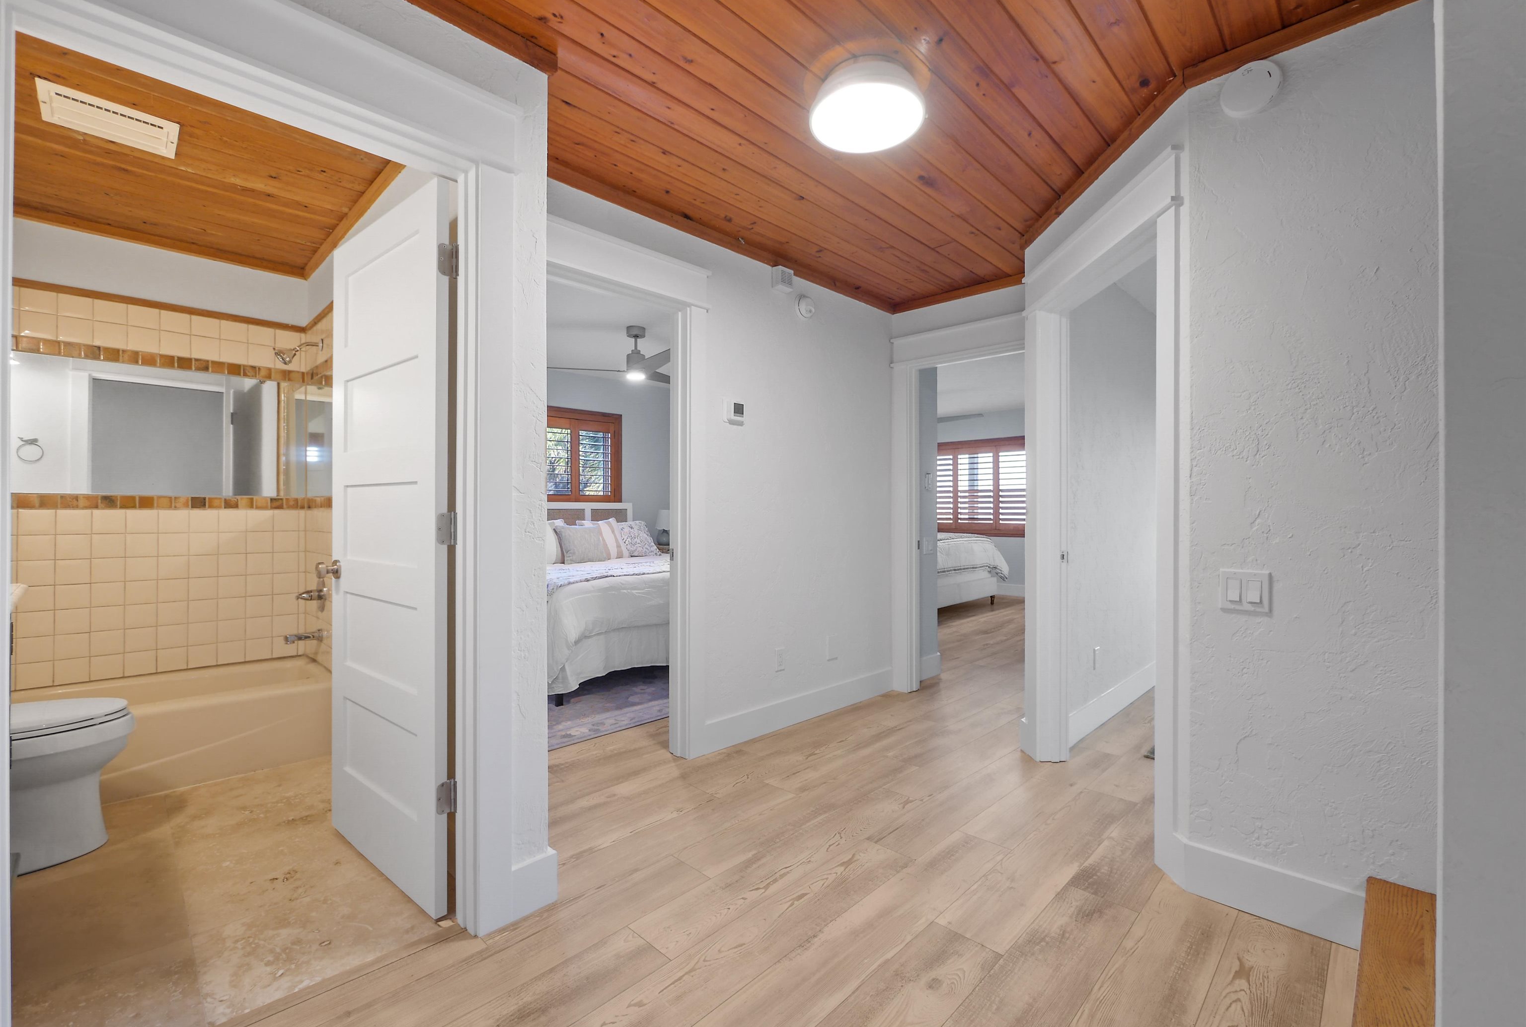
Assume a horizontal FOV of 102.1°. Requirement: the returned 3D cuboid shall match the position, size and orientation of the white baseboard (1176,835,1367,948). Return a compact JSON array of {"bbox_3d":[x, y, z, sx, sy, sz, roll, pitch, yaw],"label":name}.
[{"bbox_3d":[1.406,1.054,1.715,0.386,0.140,0.020,0,0,42],"label":"white baseboard"}]

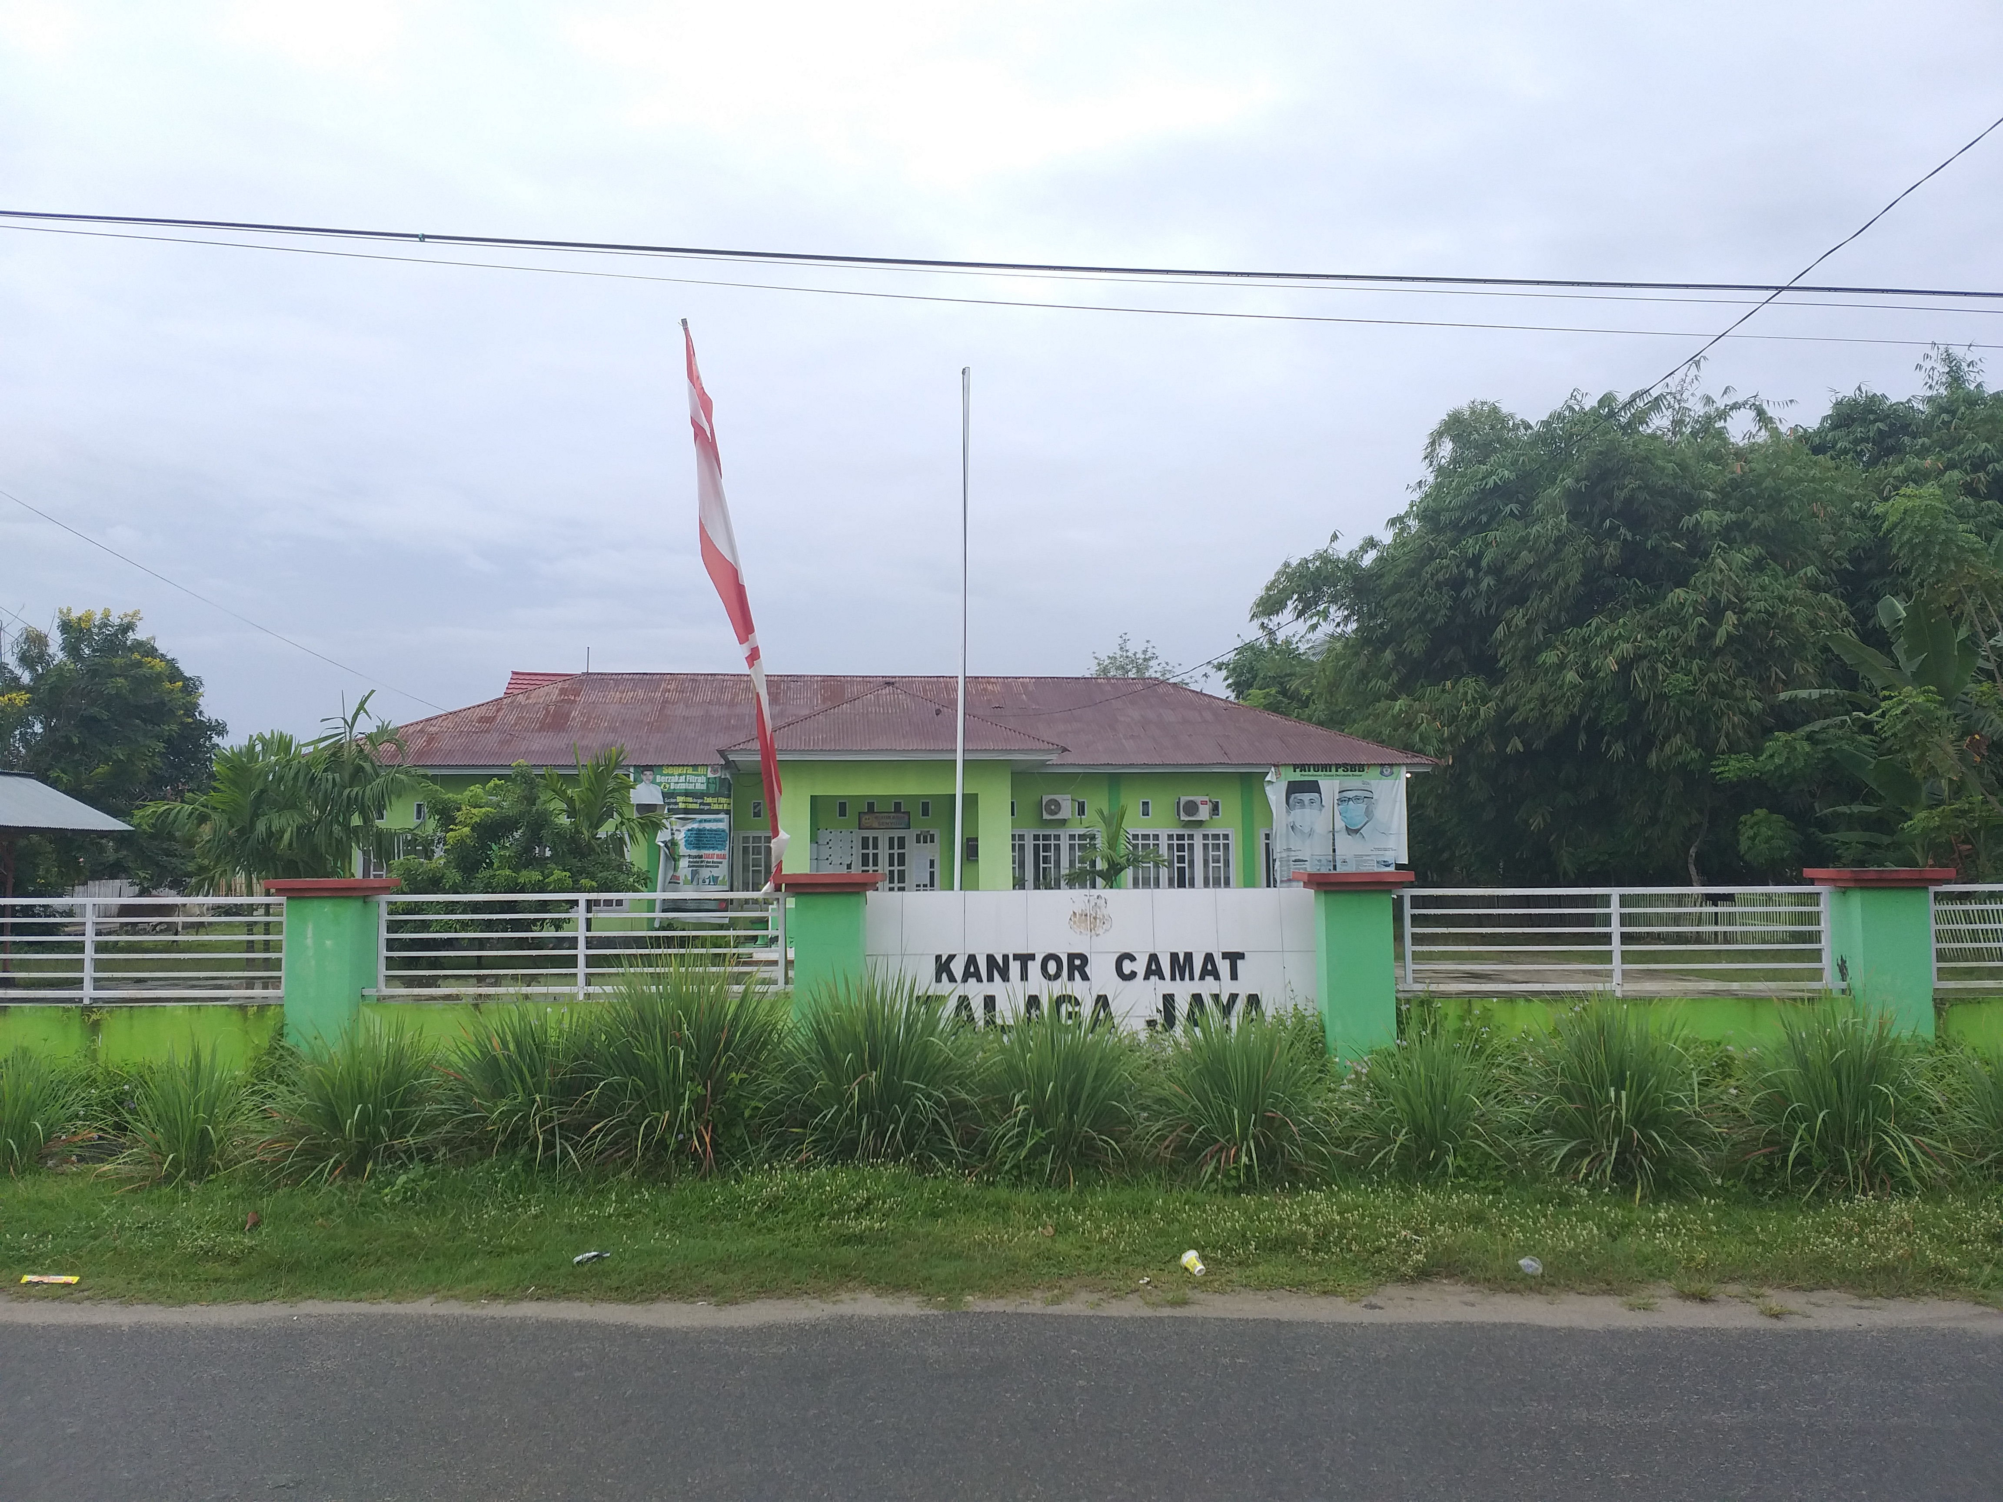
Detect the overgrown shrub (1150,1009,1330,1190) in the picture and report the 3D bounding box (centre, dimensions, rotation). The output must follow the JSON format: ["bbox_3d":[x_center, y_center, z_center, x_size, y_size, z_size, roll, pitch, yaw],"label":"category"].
[{"bbox_3d":[1.123,1.569,7.117,0.850,0.780,0.820,0,-4,1],"label":"overgrown shrub"}]

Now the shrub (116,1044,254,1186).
[{"bbox_3d":[-4.082,1.802,7.519,0.640,0.680,0.580,0,-3,3],"label":"shrub"}]

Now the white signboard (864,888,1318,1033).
[{"bbox_3d":[0.566,1.439,9.627,2.870,1.100,0.130,0,-3,3],"label":"white signboard"}]

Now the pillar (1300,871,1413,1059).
[{"bbox_3d":[2.182,1.417,9.324,0.600,1.330,0.590,0,-3,3],"label":"pillar"}]

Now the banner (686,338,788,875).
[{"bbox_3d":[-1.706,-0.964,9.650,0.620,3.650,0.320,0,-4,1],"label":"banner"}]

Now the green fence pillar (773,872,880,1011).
[{"bbox_3d":[-1.063,1.441,9.481,0.600,1.340,0.590,0,-3,3],"label":"green fence pillar"}]

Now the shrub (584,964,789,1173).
[{"bbox_3d":[-1.563,1.557,7.460,0.980,0.990,0.850,0,-3,3],"label":"shrub"}]

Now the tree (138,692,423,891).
[{"bbox_3d":[-6.745,0.957,14.003,2.600,2.990,2.400,0,-4,1],"label":"tree"}]

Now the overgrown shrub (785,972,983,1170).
[{"bbox_3d":[-0.586,1.589,7.460,0.940,0.930,0.820,0,-3,3],"label":"overgrown shrub"}]

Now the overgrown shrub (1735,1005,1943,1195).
[{"bbox_3d":[3.850,1.519,6.905,0.950,0.820,0.880,0,-4,1],"label":"overgrown shrub"}]

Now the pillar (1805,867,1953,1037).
[{"bbox_3d":[5.454,1.418,9.325,0.610,1.370,0.600,0,-4,1],"label":"pillar"}]

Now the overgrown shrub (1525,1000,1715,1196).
[{"bbox_3d":[2.839,1.527,6.933,0.880,0.820,0.850,0,-4,1],"label":"overgrown shrub"}]

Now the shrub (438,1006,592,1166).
[{"bbox_3d":[-2.397,1.616,7.512,0.820,0.780,0.800,0,-4,1],"label":"shrub"}]

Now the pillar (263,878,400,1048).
[{"bbox_3d":[-4.284,1.476,9.636,0.600,1.320,0.590,0,-3,3],"label":"pillar"}]

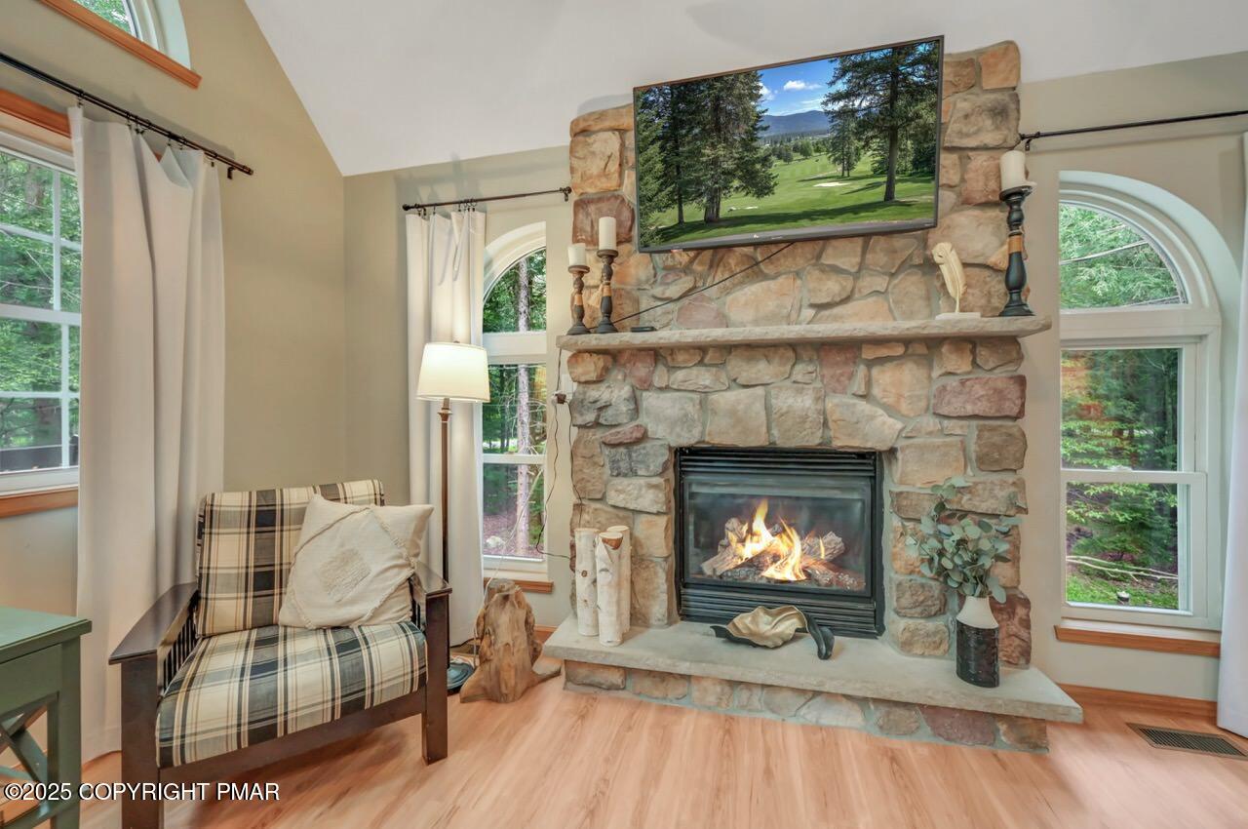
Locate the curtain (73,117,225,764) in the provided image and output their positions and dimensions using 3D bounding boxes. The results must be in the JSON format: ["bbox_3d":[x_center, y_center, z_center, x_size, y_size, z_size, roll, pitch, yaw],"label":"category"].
[{"bbox_3d":[-1.686,0.077,1.755,0.117,2.103,0.449,0,0,13],"label":"curtain"}]

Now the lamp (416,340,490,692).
[{"bbox_3d":[-0.750,0.416,2.105,0.309,1.470,0.309,0,0,13],"label":"lamp"}]

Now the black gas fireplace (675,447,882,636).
[{"bbox_3d":[0.681,0.546,2.238,0.854,0.790,0.291,0,0,13],"label":"black gas fireplace"}]

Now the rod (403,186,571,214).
[{"bbox_3d":[-0.696,-1.068,2.423,0.926,0.064,0.082,0,0,13],"label":"rod"}]

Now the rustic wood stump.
[{"bbox_3d":[-0.465,0.921,2.039,0.332,0.460,0.303,0,0,13],"label":"rustic wood stump"}]

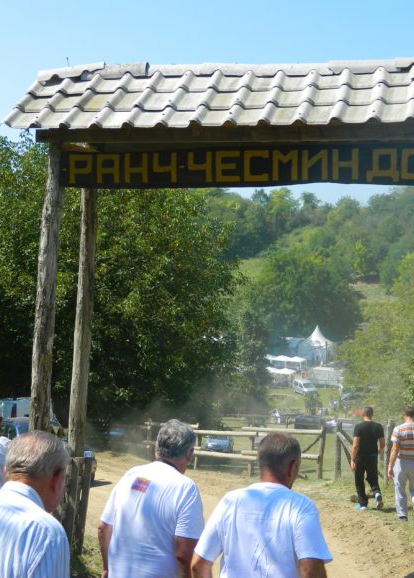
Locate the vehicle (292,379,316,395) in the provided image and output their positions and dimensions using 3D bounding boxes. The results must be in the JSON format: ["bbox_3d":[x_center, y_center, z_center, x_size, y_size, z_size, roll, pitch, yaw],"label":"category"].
[{"bbox_3d":[11.877,11.913,110.000,1.800,1.850,4.400,3,-1,-19],"label":"vehicle"}]

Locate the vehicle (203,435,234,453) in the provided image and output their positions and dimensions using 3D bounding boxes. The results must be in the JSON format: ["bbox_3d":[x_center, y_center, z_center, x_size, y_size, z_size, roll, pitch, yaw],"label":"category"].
[{"bbox_3d":[0.918,11.236,67.000,1.720,1.480,4.100,-1,-6,8],"label":"vehicle"}]

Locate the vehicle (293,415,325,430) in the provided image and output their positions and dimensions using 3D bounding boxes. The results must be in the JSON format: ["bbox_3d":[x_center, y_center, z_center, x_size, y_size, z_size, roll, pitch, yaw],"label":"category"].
[{"bbox_3d":[9.752,12.179,82.000,4.200,1.550,1.750,2,-5,-17],"label":"vehicle"}]

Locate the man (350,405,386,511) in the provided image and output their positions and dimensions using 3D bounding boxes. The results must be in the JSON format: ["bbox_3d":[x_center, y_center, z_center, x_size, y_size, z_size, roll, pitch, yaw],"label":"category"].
[{"bbox_3d":[2.726,2.844,15.400,0.600,1.760,0.550,1,-6,-7],"label":"man"}]

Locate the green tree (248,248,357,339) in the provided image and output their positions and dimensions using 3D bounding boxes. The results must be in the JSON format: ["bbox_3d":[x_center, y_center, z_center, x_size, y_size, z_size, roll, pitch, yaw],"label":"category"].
[{"bbox_3d":[16.031,1.398,150.000,18.000,15.500,16.500,0,-6,0],"label":"green tree"}]

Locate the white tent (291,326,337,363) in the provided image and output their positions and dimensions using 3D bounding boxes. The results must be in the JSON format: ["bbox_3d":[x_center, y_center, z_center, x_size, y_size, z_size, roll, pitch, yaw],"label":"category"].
[{"bbox_3d":[14.661,7.604,125.000,5.000,5.200,5.000,-3,-7,27],"label":"white tent"}]

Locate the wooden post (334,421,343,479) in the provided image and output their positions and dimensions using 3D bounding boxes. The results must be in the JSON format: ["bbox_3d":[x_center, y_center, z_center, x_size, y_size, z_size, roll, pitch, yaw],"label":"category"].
[{"bbox_3d":[3.243,3.958,22.500,0.130,1.430,0.130,1,-5,0],"label":"wooden post"}]

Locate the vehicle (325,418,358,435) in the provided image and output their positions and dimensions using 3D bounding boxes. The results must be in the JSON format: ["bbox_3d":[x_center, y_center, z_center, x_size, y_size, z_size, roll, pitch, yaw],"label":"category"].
[{"bbox_3d":[12.449,12.359,82.000,4.200,1.500,1.750,5,-8,-38],"label":"vehicle"}]

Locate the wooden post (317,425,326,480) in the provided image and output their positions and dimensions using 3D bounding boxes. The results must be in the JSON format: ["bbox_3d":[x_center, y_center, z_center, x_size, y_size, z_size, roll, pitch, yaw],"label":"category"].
[{"bbox_3d":[2.824,4.032,22.500,0.130,1.400,0.130,1,-5,0],"label":"wooden post"}]

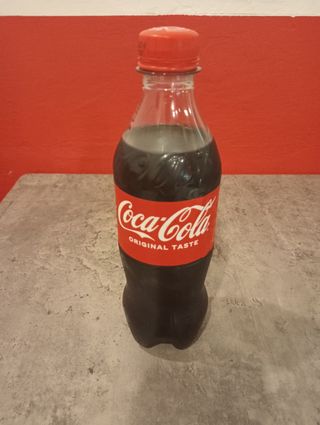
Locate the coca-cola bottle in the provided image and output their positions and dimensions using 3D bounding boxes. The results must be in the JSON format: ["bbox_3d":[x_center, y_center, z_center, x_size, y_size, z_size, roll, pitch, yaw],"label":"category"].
[{"bbox_3d":[0.005,0.000,0.218,0.062,0.207,0.062,1,30,2],"label":"coca-cola bottle"}]

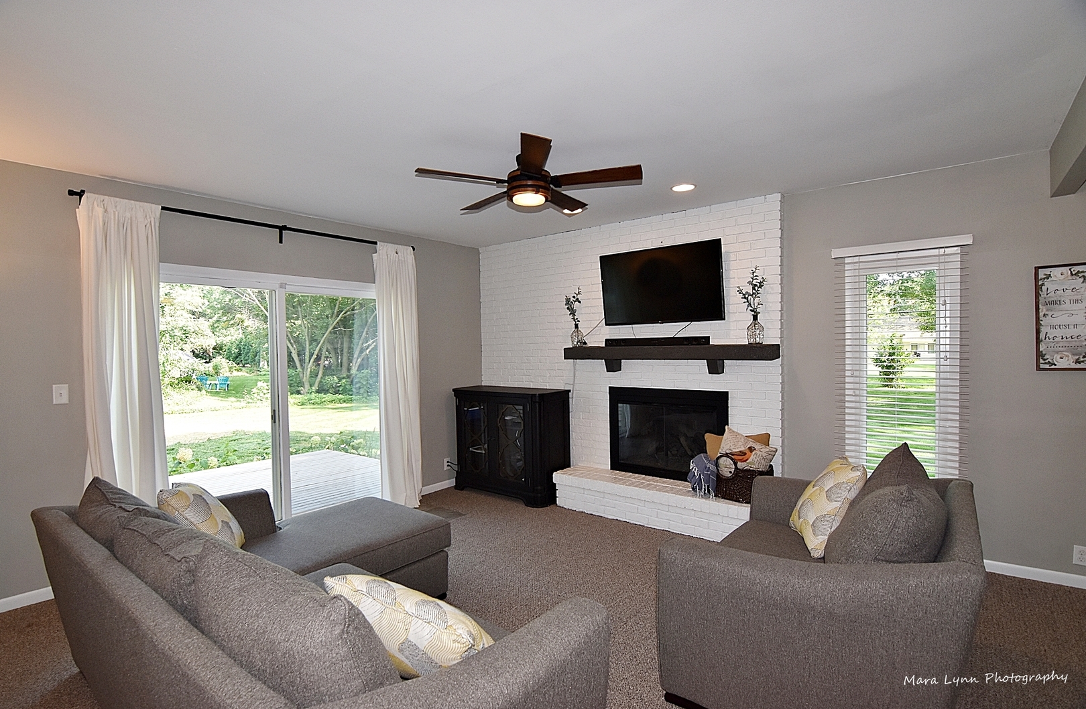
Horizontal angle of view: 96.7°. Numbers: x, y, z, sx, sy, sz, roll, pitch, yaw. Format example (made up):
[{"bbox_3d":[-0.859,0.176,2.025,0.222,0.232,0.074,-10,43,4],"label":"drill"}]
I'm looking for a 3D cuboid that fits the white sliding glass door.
[{"bbox_3d":[-2.039,0.391,3.759,0.120,2.000,1.830,0,1,42],"label":"white sliding glass door"}]

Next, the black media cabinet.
[{"bbox_3d":[-0.315,0.845,4.652,1.140,1.010,0.390,0,1,36],"label":"black media cabinet"}]

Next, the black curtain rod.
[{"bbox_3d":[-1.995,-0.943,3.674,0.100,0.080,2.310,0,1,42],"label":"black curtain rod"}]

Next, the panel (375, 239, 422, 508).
[{"bbox_3d":[-1.313,0.190,4.379,0.150,2.340,0.460,0,1,42],"label":"panel"}]

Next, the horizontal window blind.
[{"bbox_3d":[2.318,0.061,3.159,0.720,1.540,0.070,0,1,34],"label":"horizontal window blind"}]

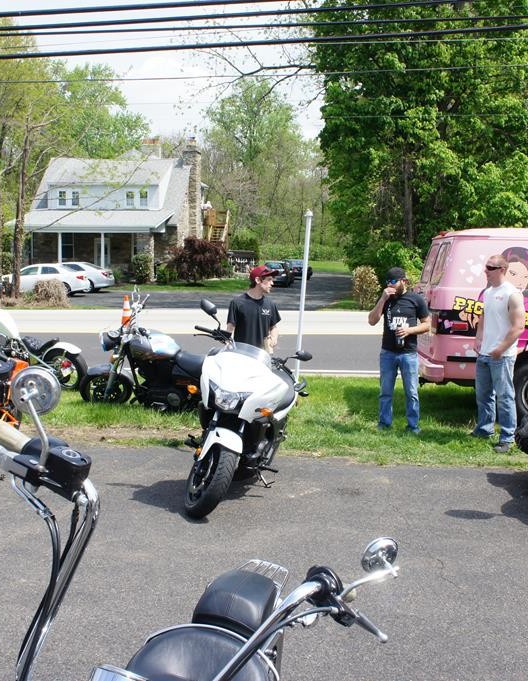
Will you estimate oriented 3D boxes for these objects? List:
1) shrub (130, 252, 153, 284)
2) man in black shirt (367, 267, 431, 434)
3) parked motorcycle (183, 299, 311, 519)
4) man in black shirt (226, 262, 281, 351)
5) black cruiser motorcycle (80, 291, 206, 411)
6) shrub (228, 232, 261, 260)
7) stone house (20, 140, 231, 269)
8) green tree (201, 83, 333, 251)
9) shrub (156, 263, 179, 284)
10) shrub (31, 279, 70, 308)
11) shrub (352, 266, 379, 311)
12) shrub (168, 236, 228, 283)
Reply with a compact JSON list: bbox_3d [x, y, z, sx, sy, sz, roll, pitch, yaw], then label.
[{"bbox_3d":[-6.470,-3.800,46.500,1.200,1.700,1.200,0,5,0],"label":"shrub"},{"bbox_3d":[1.435,0.095,9.169,0.660,1.740,0.450,2,5,11],"label":"man in black shirt"},{"bbox_3d":[-0.101,0.488,7.107,0.900,1.360,2.200,2,6,16],"label":"parked motorcycle"},{"bbox_3d":[-0.083,0.116,8.719,0.580,1.740,0.380,0,5,-12],"label":"man in black shirt"},{"bbox_3d":[-0.950,0.170,9.750,2.150,1.380,0.820,0,5,-5],"label":"black cruiser motorcycle"},{"bbox_3d":[-1.444,-6.788,65.883,2.400,2.500,2.300,1,5,0],"label":"shrub"},{"bbox_3d":[-9.100,-8.000,54.000,10.000,8.600,11.000,1,5,6],"label":"stone house"},{"bbox_3d":[0.278,-17.030,89.161,12.500,18.000,12.000,1,5,0],"label":"green tree"},{"bbox_3d":[-5.578,-3.893,50.942,1.300,1.250,1.200,1,5,0],"label":"shrub"},{"bbox_3d":[-7.100,-1.560,29.300,1.300,1.000,1.200,0,5,0],"label":"shrub"},{"bbox_3d":[3.442,-1.753,29.431,0.950,1.470,0.950,1,5,0],"label":"shrub"},{"bbox_3d":[-3.773,-4.648,50.877,3.400,2.650,3.000,1,5,0],"label":"shrub"}]

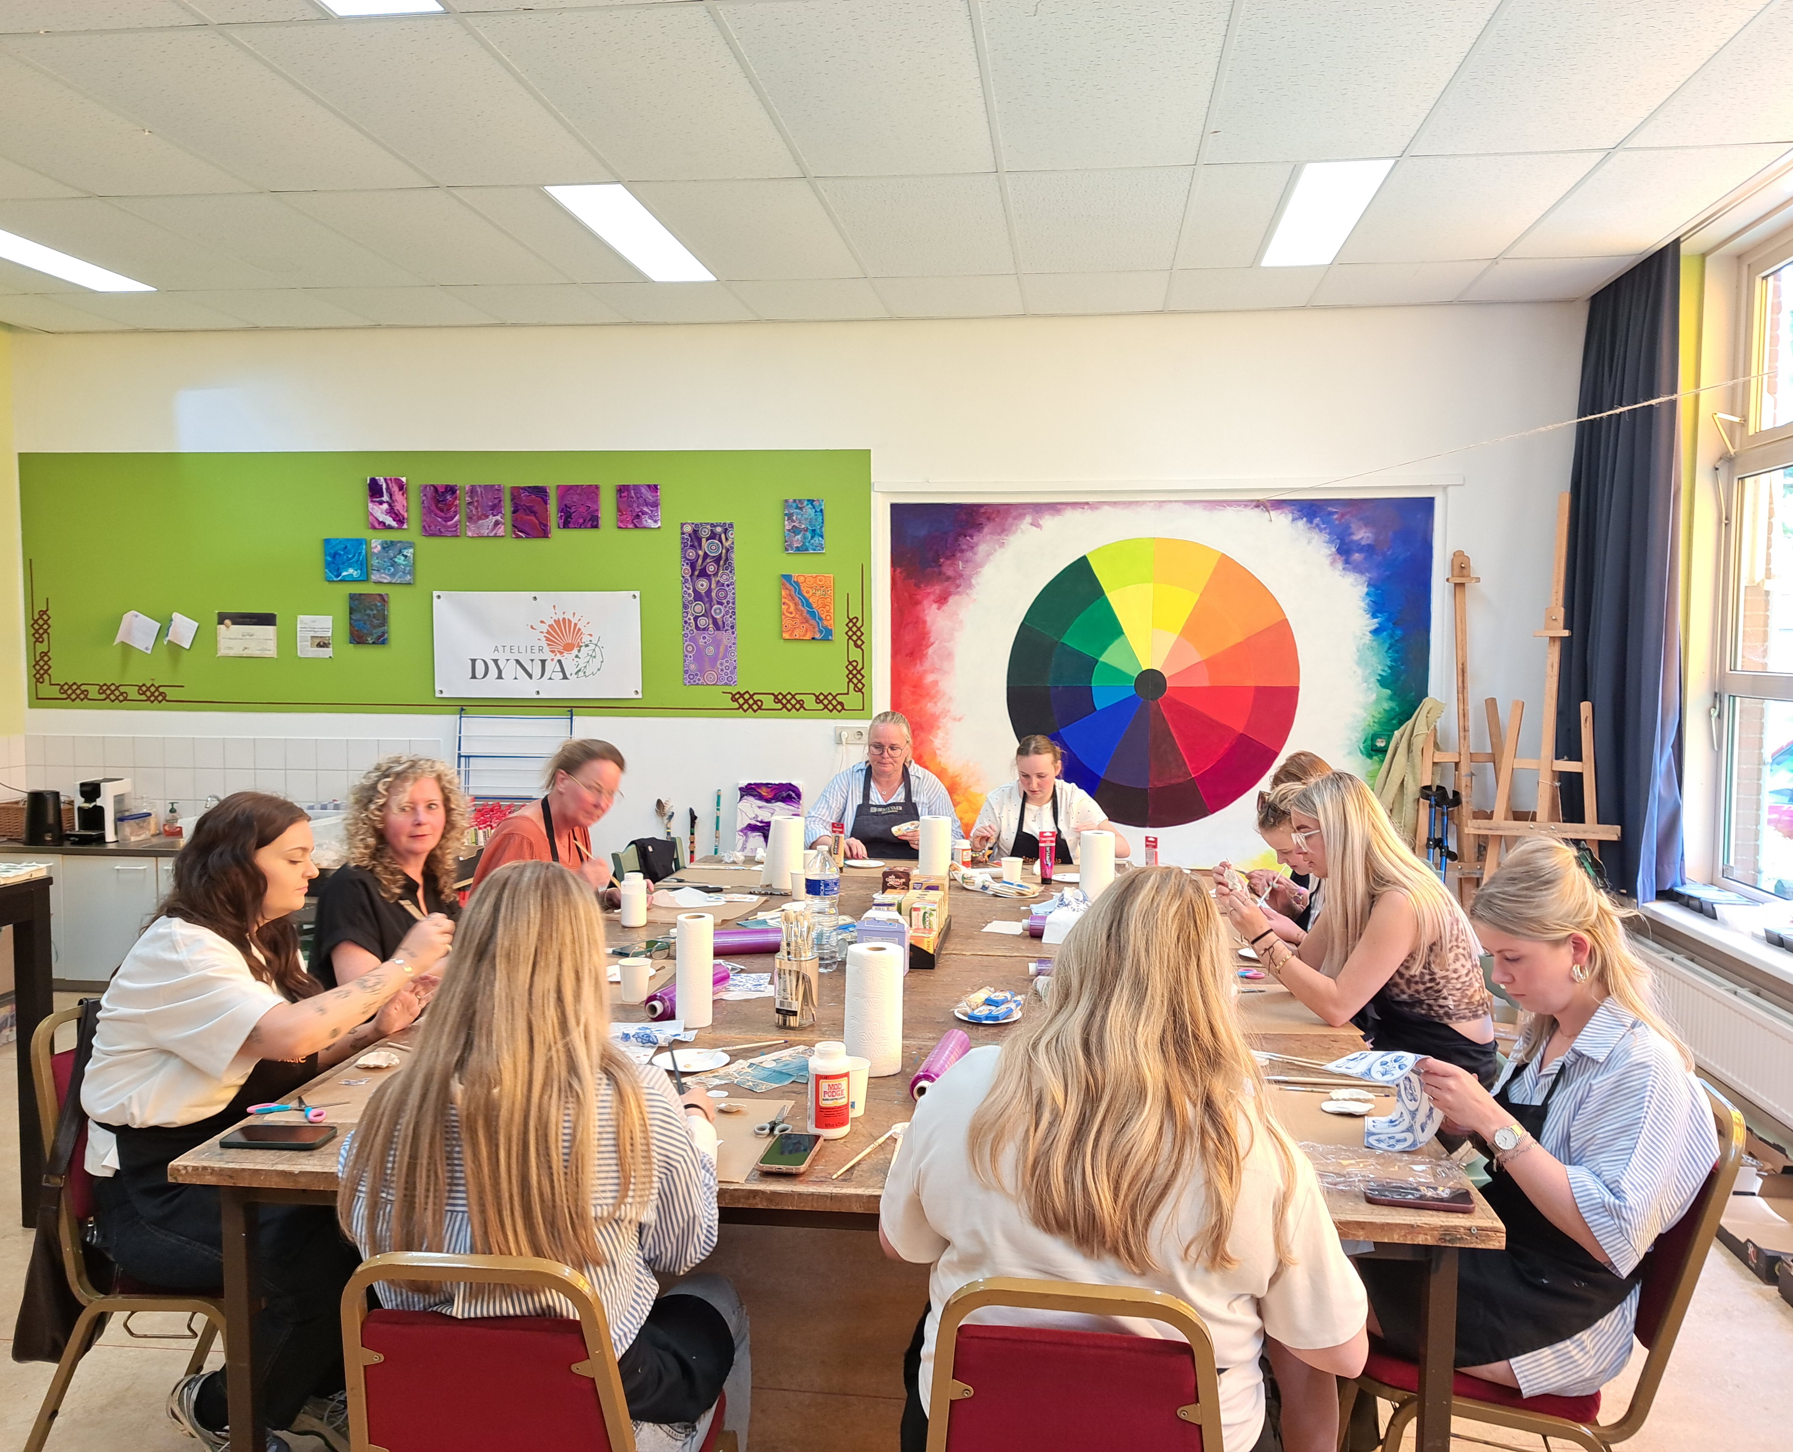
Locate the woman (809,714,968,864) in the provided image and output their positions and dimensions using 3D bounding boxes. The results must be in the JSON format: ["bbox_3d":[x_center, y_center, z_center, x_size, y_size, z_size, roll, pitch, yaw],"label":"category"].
[{"bbox_3d":[-0.050,0.606,5.525,0.620,1.320,0.720,1,4,4],"label":"woman"}]

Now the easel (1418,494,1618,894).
[{"bbox_3d":[2.387,0.210,5.165,0.680,2.210,0.650,2,4,18],"label":"easel"}]

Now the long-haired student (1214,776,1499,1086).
[{"bbox_3d":[1.116,0.778,3.265,0.740,1.315,0.520,1,4,12],"label":"long-haired student"}]

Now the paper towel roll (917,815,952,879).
[{"bbox_3d":[0.137,0.446,4.763,0.113,0.240,0.113,1,4,7],"label":"paper towel roll"}]

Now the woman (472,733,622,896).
[{"bbox_3d":[-1.070,0.691,4.378,0.730,1.290,0.520,3,4,27],"label":"woman"}]

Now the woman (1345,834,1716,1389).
[{"bbox_3d":[1.034,0.850,2.351,0.710,1.298,0.500,1,4,7],"label":"woman"}]

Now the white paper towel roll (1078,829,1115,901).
[{"bbox_3d":[0.665,0.474,4.434,0.113,0.240,0.113,1,4,7],"label":"white paper towel roll"}]

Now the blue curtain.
[{"bbox_3d":[2.811,-0.567,5.219,0.190,2.360,0.920,1,4,7],"label":"blue curtain"}]

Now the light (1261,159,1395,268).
[{"bbox_3d":[1.437,-1.722,4.548,0.280,0.060,1.170,1,4,7],"label":"light"}]

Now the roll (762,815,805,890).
[{"bbox_3d":[-0.397,0.443,4.720,0.130,0.245,0.120,1,4,7],"label":"roll"}]

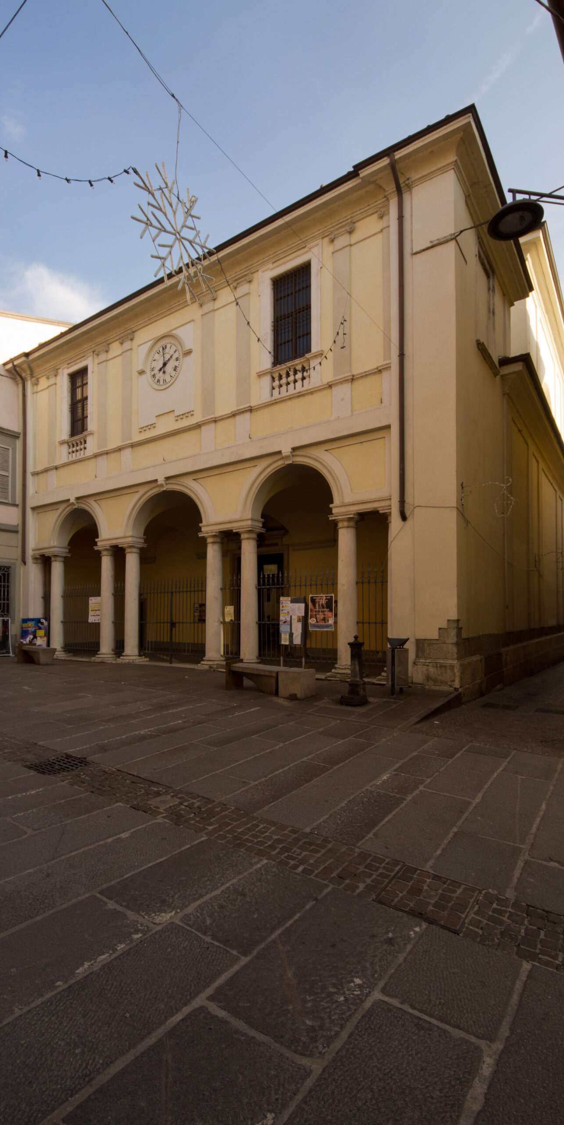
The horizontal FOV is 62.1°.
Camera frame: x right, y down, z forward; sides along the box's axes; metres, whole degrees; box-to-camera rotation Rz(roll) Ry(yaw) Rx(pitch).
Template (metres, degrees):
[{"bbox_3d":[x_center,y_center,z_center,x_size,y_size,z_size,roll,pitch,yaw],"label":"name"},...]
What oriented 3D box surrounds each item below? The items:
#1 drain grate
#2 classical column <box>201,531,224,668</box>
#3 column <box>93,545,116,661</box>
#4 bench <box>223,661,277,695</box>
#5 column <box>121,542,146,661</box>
[{"bbox_3d":[-2.480,2.220,5.150,0.500,0.040,0.500,-2,-4,35],"label":"drain grate"},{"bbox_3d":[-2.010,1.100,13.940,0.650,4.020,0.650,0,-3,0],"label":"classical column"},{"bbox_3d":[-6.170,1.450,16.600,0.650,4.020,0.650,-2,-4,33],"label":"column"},{"bbox_3d":[-0.510,2.390,9.600,1.250,0.530,0.470,-2,-4,33],"label":"bench"},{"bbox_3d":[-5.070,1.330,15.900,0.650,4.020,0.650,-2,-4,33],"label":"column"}]

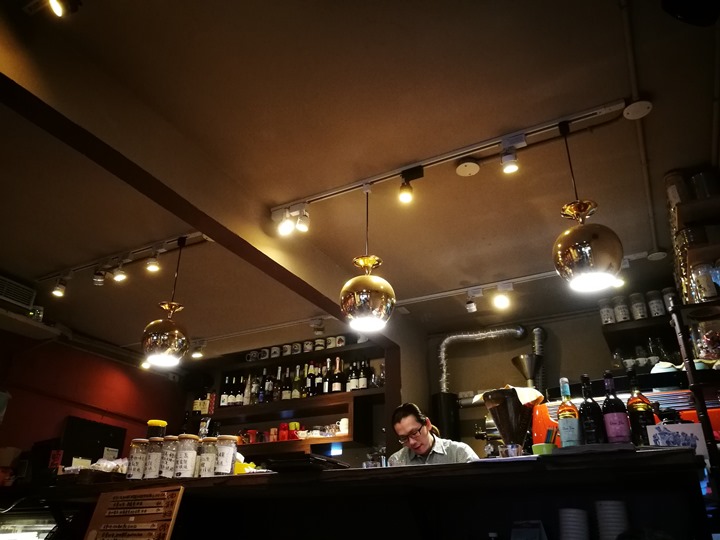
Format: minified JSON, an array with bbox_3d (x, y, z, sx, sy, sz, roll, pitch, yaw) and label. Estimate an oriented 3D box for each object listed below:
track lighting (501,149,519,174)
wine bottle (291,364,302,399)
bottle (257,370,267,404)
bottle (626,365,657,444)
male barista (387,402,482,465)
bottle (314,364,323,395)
[{"bbox_3d":[0.656,-0.476,2.463,0.072,0.100,0.075,-13,-29,26],"label":"track lighting"},{"bbox_3d":[-0.581,1.021,5.147,0.085,0.305,0.085,1,-26,0],"label":"wine bottle"},{"bbox_3d":[-0.931,1.101,5.312,0.080,0.305,0.080,1,-26,0],"label":"bottle"},{"bbox_3d":[1.062,0.524,2.127,0.083,0.293,0.083,-13,-30,25],"label":"bottle"},{"bbox_3d":[0.325,1.300,2.377,0.500,1.464,0.420,-12,-29,25],"label":"male barista"},{"bbox_3d":[-0.372,0.983,5.045,0.078,0.285,0.078,1,-26,0],"label":"bottle"}]

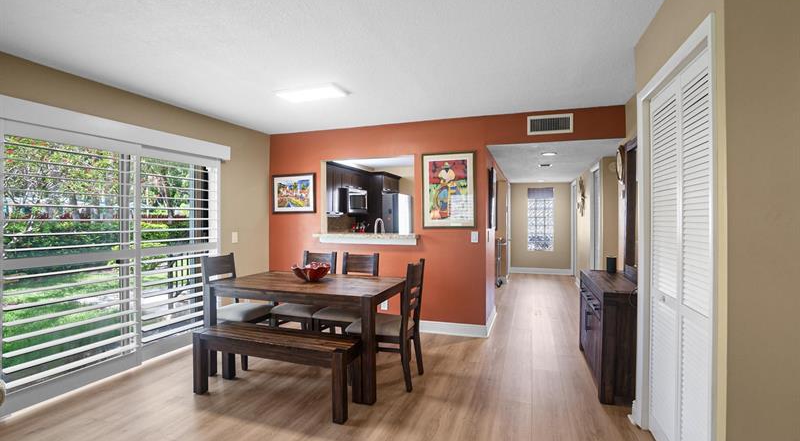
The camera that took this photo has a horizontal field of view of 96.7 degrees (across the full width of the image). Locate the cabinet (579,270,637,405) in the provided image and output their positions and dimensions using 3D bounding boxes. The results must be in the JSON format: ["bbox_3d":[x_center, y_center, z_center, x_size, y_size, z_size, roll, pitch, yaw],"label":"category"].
[{"bbox_3d":[1.798,0.901,2.971,0.380,0.788,1.105,0,0,20],"label":"cabinet"}]

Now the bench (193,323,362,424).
[{"bbox_3d":[-0.895,1.069,2.624,1.248,0.457,0.345,0,1,19],"label":"bench"}]

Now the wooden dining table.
[{"bbox_3d":[-0.803,0.922,3.115,1.555,0.756,0.754,0,0,20],"label":"wooden dining table"}]

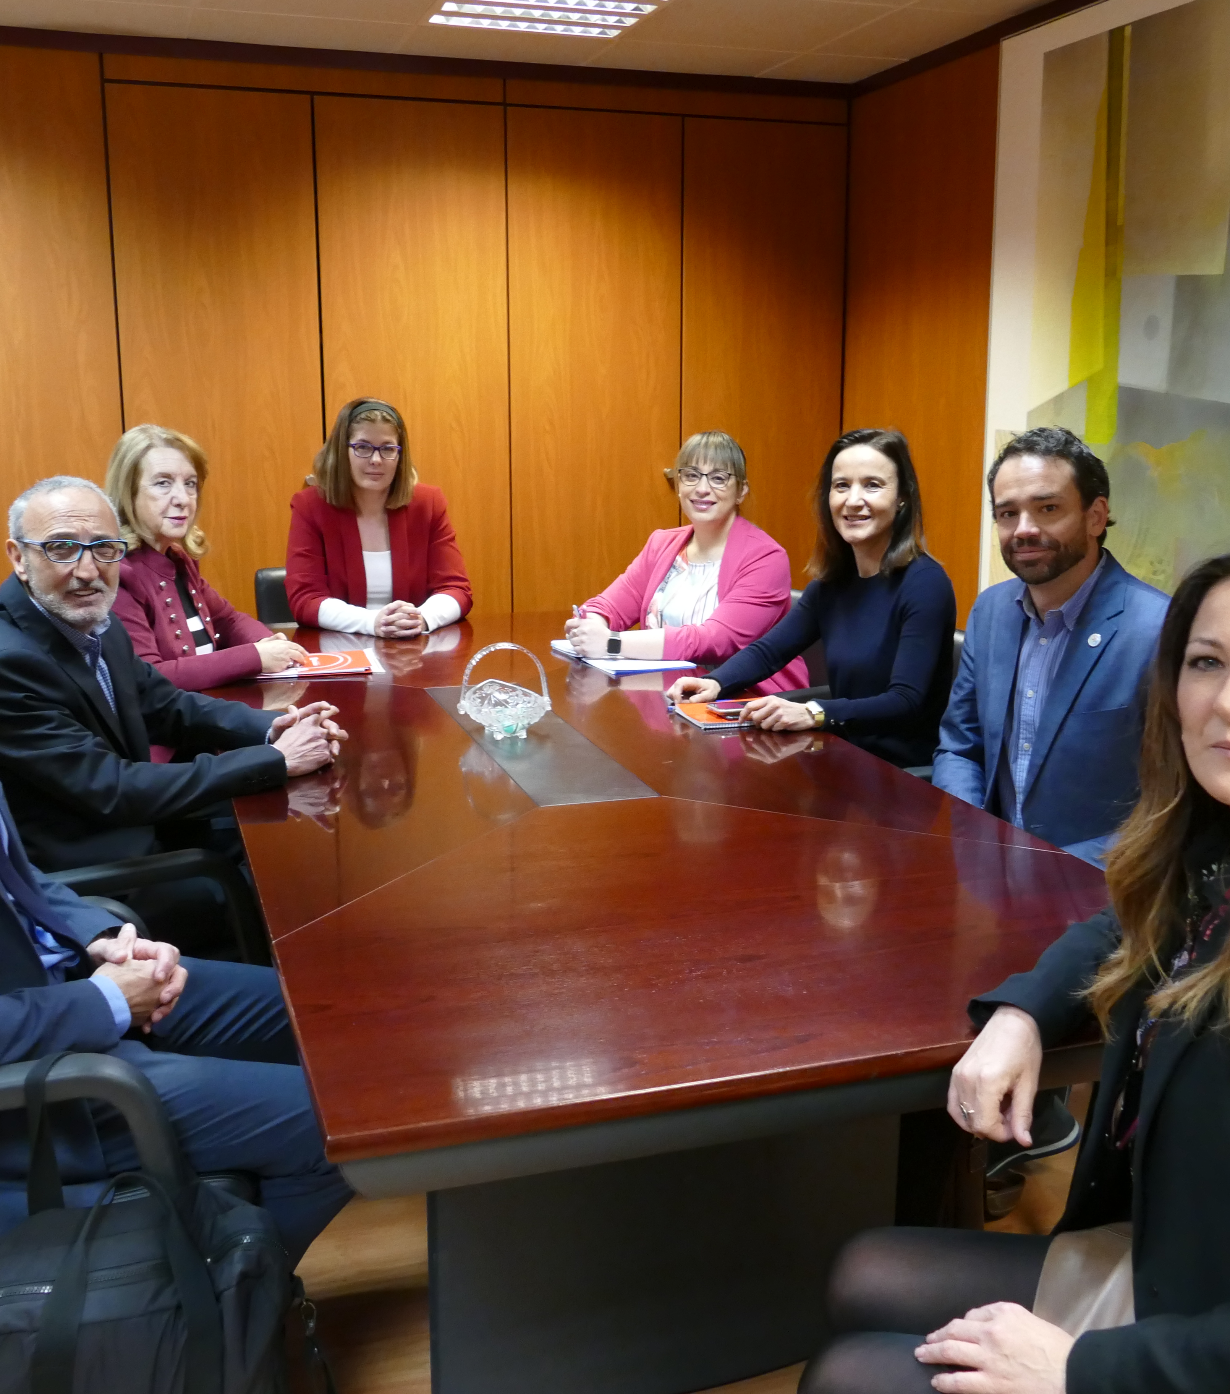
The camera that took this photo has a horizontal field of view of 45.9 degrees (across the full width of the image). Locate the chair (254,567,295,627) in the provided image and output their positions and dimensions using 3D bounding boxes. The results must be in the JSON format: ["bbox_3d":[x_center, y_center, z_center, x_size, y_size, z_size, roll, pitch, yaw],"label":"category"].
[{"bbox_3d":[-0.720,0.070,4.160,0.580,0.860,0.620,-4,13,-17],"label":"chair"}]

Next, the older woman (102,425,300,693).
[{"bbox_3d":[-0.874,0.081,3.062,0.700,1.300,0.480,5,13,21],"label":"older woman"}]

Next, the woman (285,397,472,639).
[{"bbox_3d":[-0.651,-0.140,3.997,0.520,1.340,0.720,-3,13,-13],"label":"woman"}]

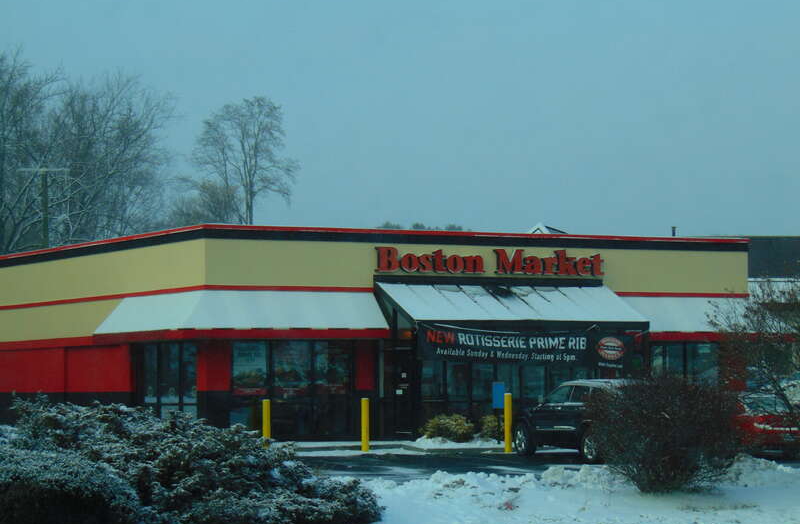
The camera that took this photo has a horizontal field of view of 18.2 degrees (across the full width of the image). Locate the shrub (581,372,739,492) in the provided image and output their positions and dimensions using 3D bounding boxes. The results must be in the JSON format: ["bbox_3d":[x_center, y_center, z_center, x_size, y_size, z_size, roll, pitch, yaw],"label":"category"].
[{"bbox_3d":[3.418,2.233,32.500,1.970,1.523,1.855,-1,-3,6],"label":"shrub"}]

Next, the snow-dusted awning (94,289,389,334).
[{"bbox_3d":[-3.839,1.327,59.672,5.180,1.110,5.700,1,-4,-28],"label":"snow-dusted awning"}]

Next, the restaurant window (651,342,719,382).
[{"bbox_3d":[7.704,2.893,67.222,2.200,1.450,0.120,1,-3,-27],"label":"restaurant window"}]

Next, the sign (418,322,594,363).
[{"bbox_3d":[2.631,1.954,58.425,5.064,0.982,0.080,1,-4,-28],"label":"sign"}]

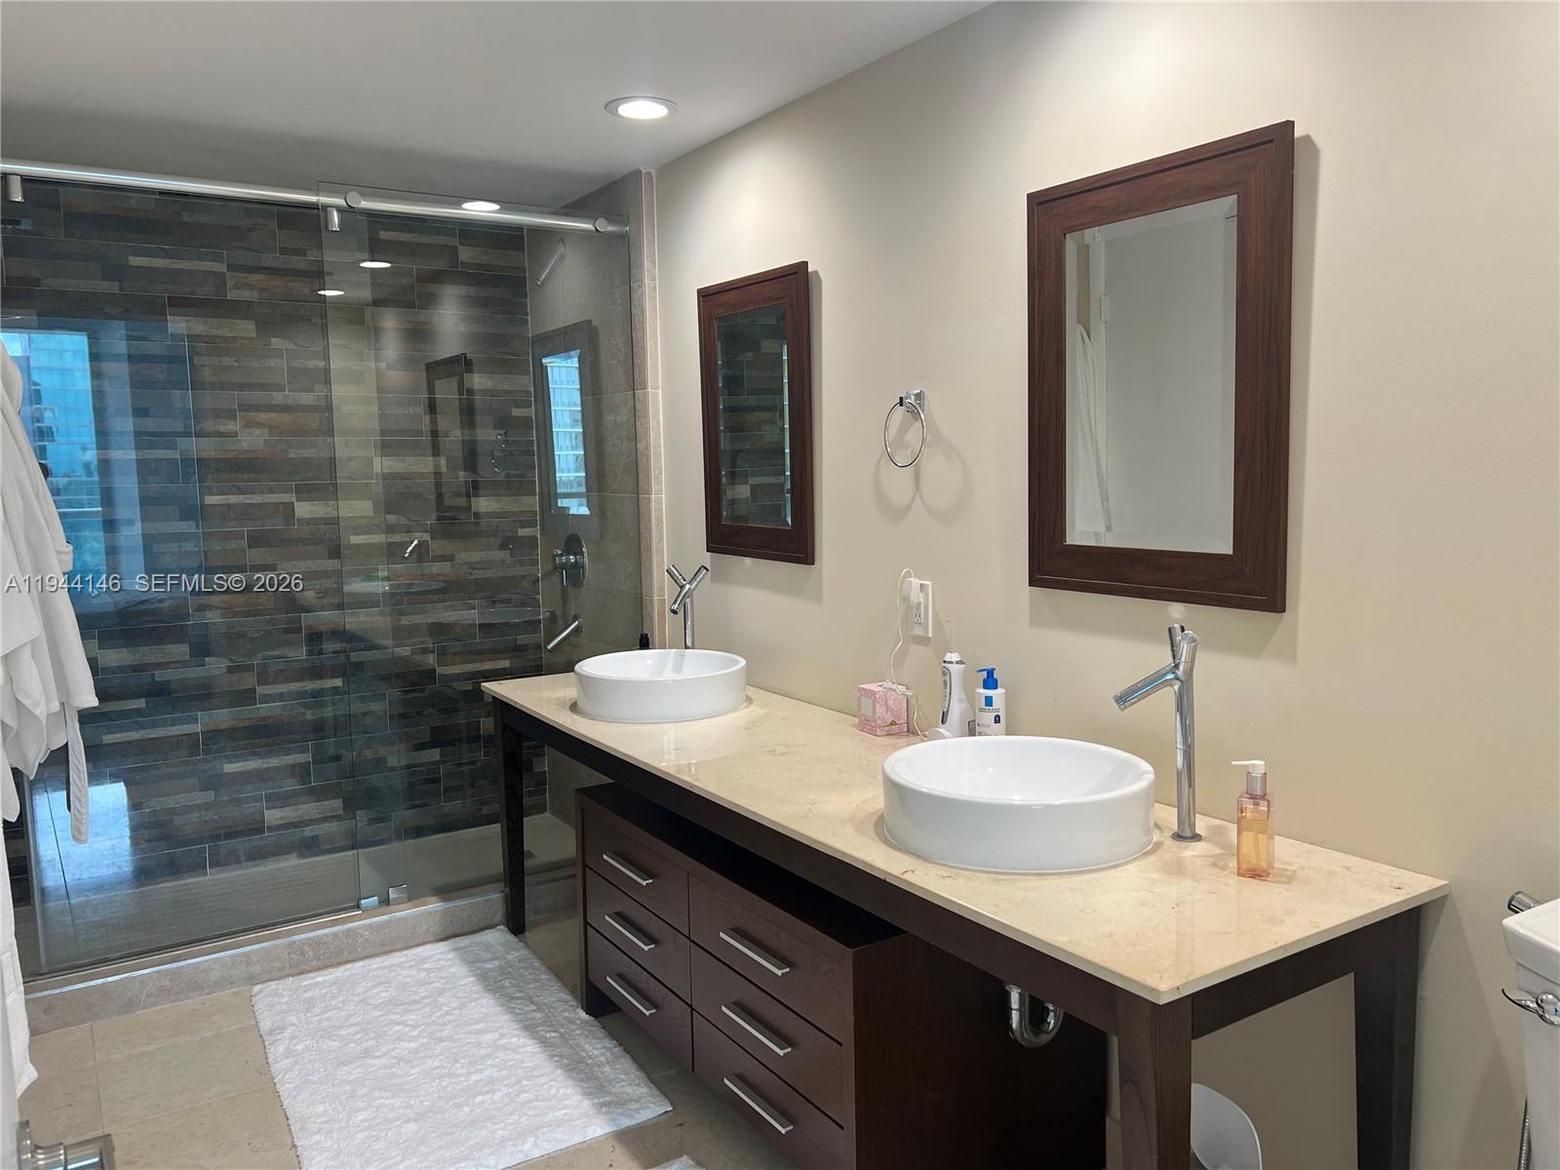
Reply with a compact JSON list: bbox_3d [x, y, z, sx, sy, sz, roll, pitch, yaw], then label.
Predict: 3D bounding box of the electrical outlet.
[{"bbox_3d":[0.314,0.053,2.639,0.010,0.123,0.077,-5,7,-32],"label":"electrical outlet"}]

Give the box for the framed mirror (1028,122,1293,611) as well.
[{"bbox_3d":[0.639,-0.353,2.056,0.023,0.757,0.556,-5,7,-32],"label":"framed mirror"}]

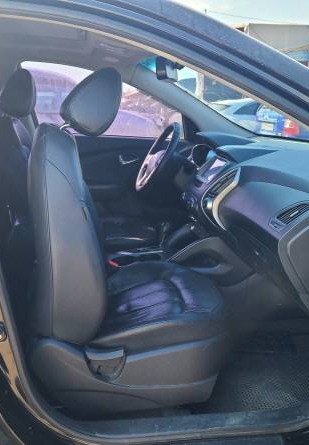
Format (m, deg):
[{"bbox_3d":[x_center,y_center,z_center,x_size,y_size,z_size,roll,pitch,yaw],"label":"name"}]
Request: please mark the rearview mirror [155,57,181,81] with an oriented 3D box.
[{"bbox_3d":[0.044,-0.597,1.778,0.056,0.081,0.249,0,17,-7],"label":"rearview mirror"}]

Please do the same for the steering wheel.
[{"bbox_3d":[0.015,-0.327,2.263,0.091,0.388,0.388,26,9,-21],"label":"steering wheel"}]

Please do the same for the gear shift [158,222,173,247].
[{"bbox_3d":[0.044,0.046,2.004,0.076,0.122,0.061,-3,18,-15],"label":"gear shift"}]

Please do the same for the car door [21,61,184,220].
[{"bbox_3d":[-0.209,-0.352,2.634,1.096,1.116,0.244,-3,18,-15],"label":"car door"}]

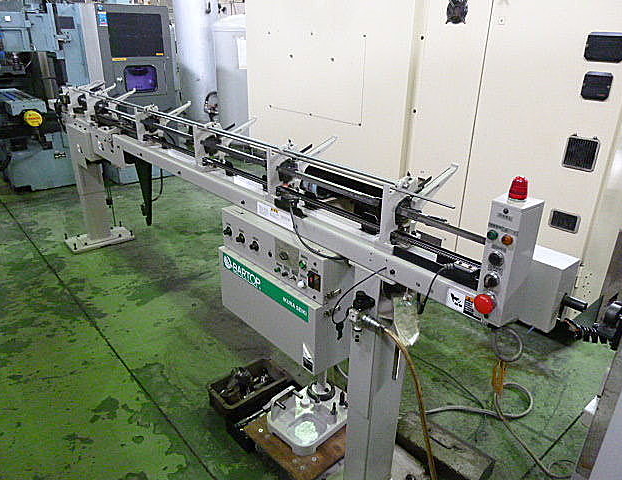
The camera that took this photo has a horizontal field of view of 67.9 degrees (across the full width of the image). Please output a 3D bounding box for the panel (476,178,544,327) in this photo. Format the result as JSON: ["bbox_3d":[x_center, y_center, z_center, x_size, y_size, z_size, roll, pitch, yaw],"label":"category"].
[{"bbox_3d":[0.386,0.025,0.911,0.123,0.291,0.060,-16,28,-36],"label":"panel"}]

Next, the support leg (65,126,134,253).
[{"bbox_3d":[-1.683,-0.418,3.548,0.460,0.905,0.312,-16,28,-36],"label":"support leg"}]

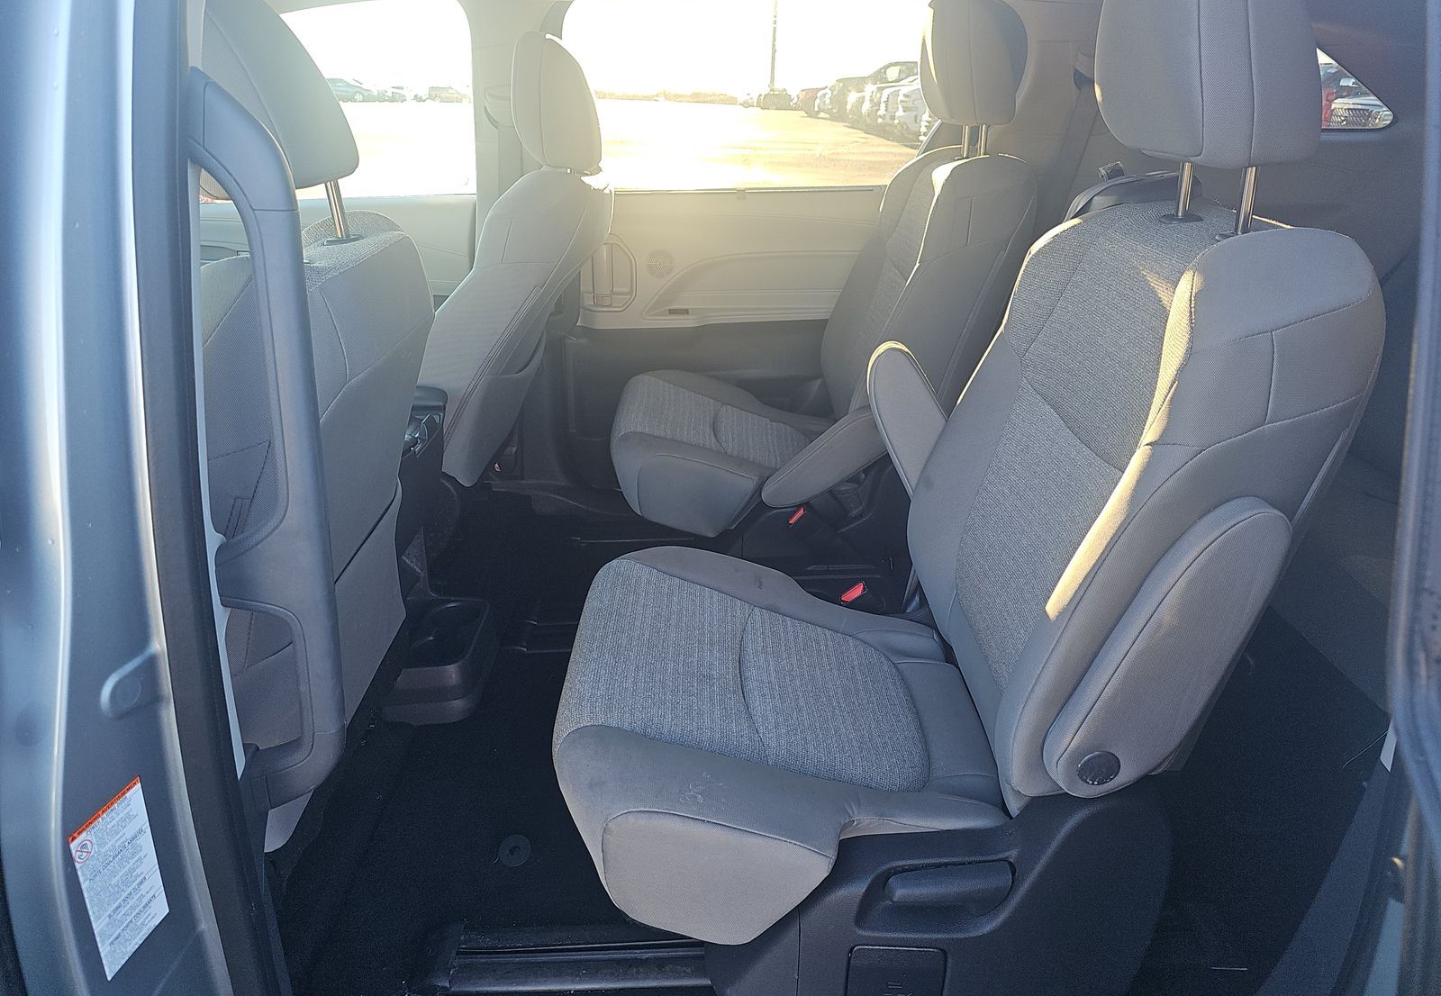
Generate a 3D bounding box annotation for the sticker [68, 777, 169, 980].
[{"bbox_3d":[-0.386,0.247,0.620,0.003,0.117,0.058,7,23,7],"label":"sticker"}]

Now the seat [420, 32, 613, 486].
[{"bbox_3d":[-0.615,-0.355,1.754,0.877,0.908,0.530,-1,23,-2],"label":"seat"}]

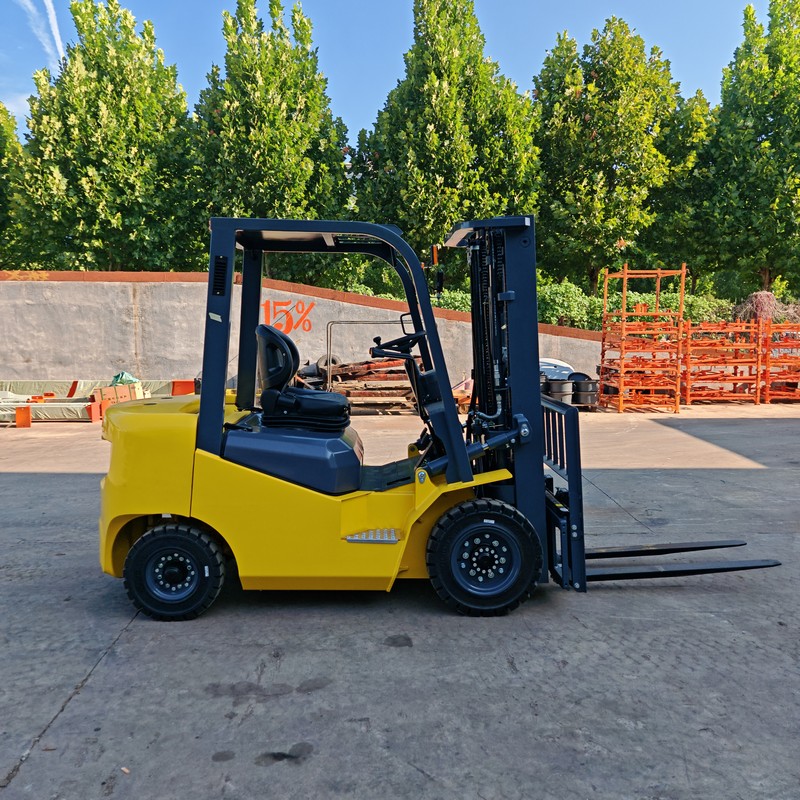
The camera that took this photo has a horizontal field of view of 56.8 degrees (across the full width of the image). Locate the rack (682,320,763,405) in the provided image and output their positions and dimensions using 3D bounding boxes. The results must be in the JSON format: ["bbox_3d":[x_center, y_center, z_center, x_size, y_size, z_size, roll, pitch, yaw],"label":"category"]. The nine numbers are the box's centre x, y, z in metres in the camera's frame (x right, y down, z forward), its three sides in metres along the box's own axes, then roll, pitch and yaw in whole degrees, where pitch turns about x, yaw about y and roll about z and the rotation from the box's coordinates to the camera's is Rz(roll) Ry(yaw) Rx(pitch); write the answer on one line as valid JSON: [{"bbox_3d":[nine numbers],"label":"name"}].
[{"bbox_3d":[7.560,-0.903,17.733,1.714,1.925,1.150,0,5,0],"label":"rack"}]

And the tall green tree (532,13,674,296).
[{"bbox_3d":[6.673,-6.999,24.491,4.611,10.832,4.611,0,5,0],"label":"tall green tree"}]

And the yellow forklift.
[{"bbox_3d":[0.272,0.044,4.695,4.171,2.269,1.240,0,5,-1],"label":"yellow forklift"}]

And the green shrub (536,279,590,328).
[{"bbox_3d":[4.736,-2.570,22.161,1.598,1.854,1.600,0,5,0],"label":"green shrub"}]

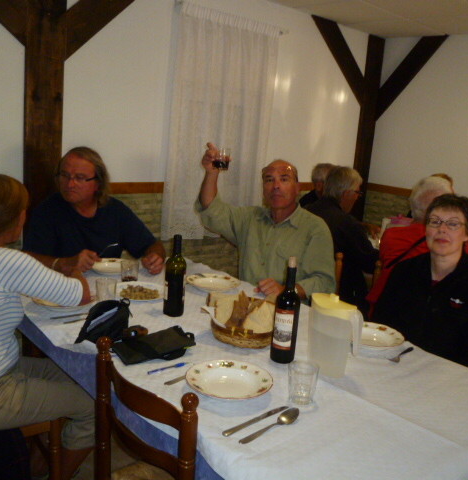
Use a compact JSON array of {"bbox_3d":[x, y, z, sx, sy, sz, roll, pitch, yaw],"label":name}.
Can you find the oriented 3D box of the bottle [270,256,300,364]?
[{"bbox_3d":[0.167,0.213,1.589,0.075,0.328,0.075,8,12,14],"label":"bottle"}]

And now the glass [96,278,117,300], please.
[{"bbox_3d":[-0.484,0.201,1.964,0.079,0.090,0.079,5,12,0],"label":"glass"}]

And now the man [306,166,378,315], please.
[{"bbox_3d":[0.670,0.229,3.020,0.800,1.290,0.560,-3,14,-35],"label":"man"}]

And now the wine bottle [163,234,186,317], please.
[{"bbox_3d":[-0.215,0.125,1.927,0.075,0.298,0.075,5,12,0],"label":"wine bottle"}]

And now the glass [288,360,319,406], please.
[{"bbox_3d":[0.181,0.380,1.365,0.079,0.095,0.079,5,12,0],"label":"glass"}]

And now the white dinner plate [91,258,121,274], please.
[{"bbox_3d":[-0.548,0.137,2.382,0.233,0.038,0.233,5,12,-1],"label":"white dinner plate"}]

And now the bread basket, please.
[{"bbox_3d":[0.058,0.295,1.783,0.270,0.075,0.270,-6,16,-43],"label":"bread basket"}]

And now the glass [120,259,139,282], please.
[{"bbox_3d":[-0.461,0.134,2.291,0.076,0.092,0.076,5,12,-1],"label":"glass"}]

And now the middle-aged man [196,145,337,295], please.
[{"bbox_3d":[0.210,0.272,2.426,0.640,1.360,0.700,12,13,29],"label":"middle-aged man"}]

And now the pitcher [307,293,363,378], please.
[{"bbox_3d":[0.301,0.284,1.548,0.165,0.228,0.108,14,15,36],"label":"pitcher"}]

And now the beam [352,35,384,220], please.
[{"bbox_3d":[1.351,-0.854,5.503,0.150,2.500,0.150,-6,16,-43],"label":"beam"}]

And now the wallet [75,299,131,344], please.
[{"bbox_3d":[-0.415,0.264,1.668,0.200,0.100,0.120,-6,16,-43],"label":"wallet"}]

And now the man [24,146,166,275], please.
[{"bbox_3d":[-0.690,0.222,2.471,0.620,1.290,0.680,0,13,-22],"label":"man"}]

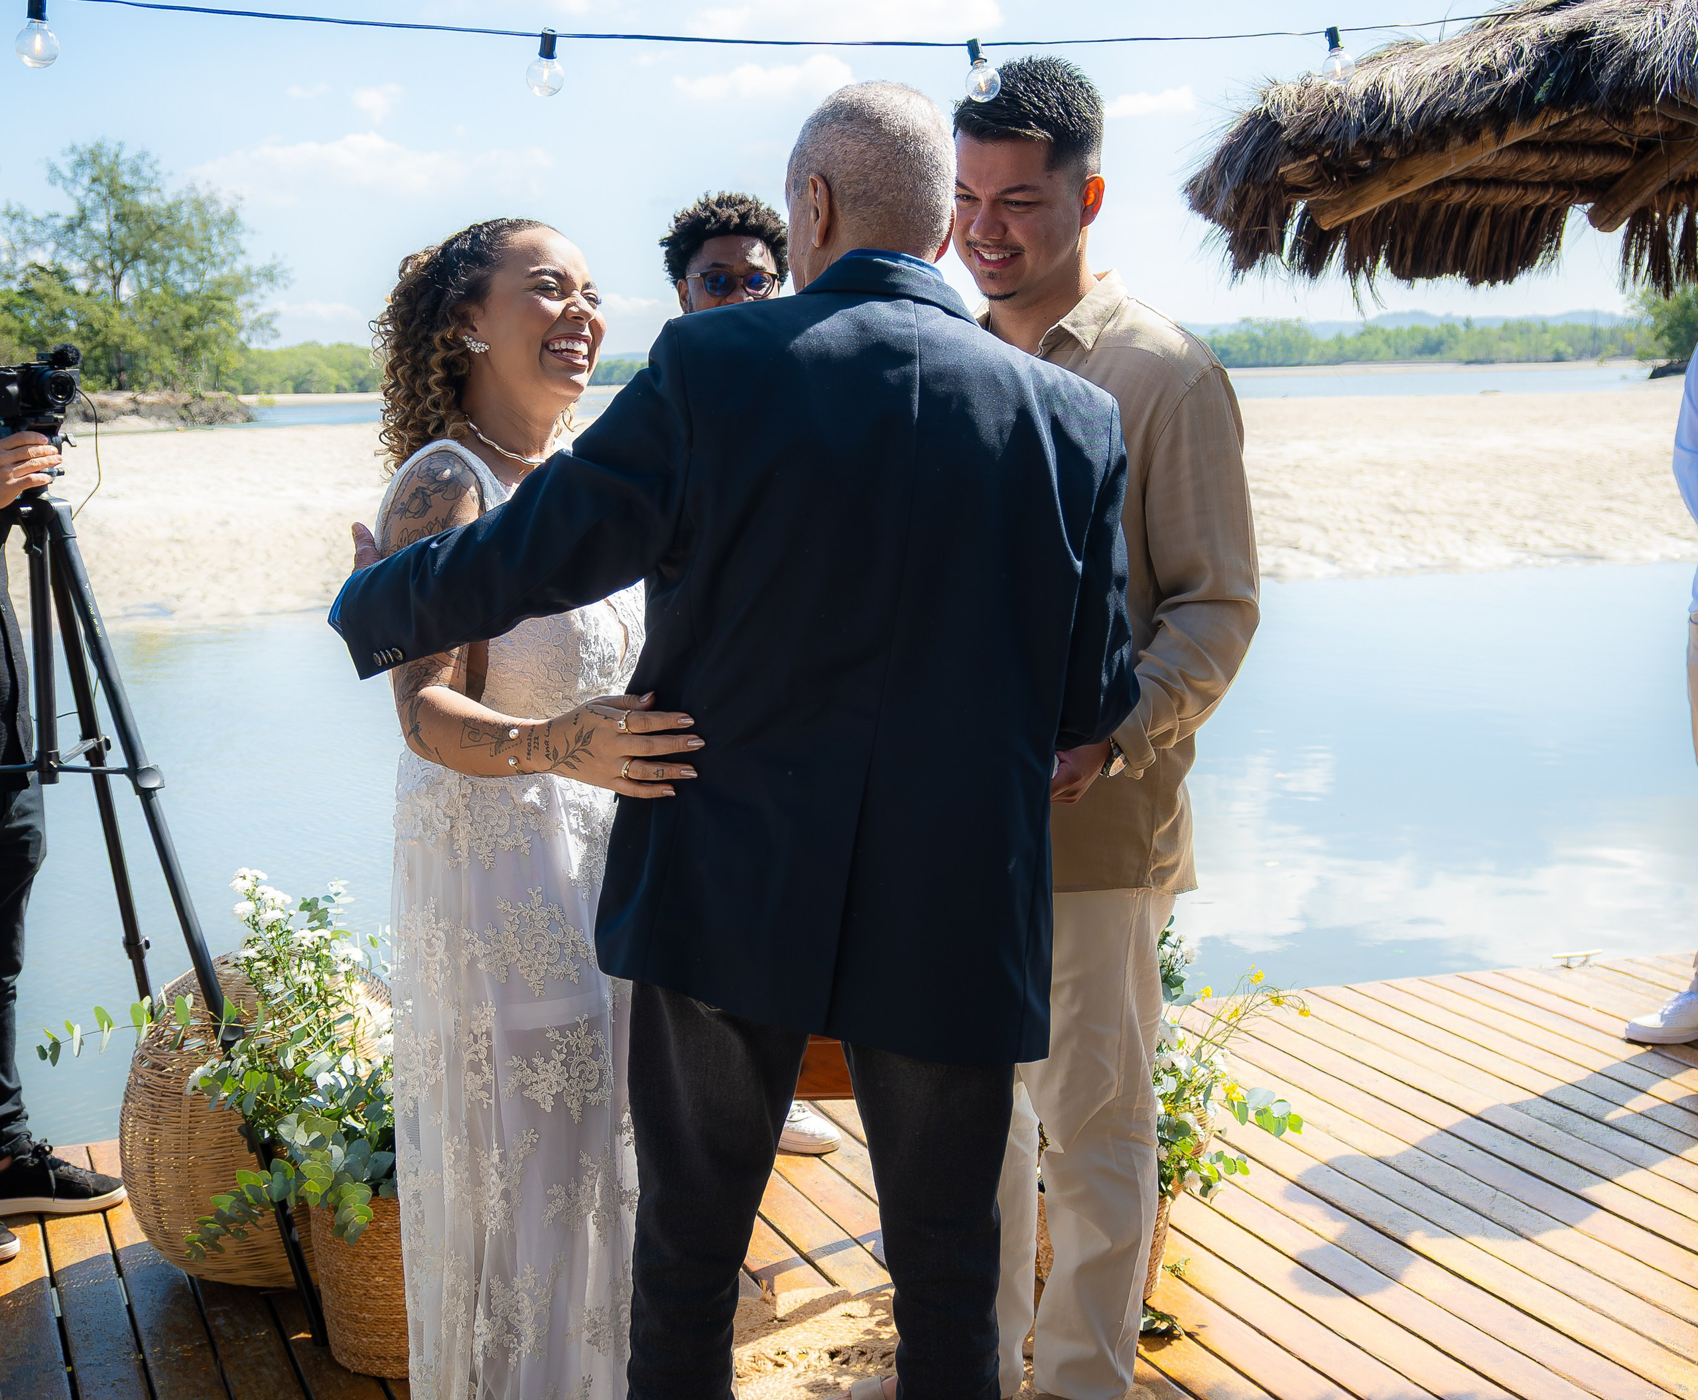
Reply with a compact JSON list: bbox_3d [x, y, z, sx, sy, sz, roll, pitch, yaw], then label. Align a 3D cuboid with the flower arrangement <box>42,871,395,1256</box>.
[{"bbox_3d":[-0.841,0.532,3.356,0.640,0.560,0.480,-2,9,-6],"label":"flower arrangement"}]

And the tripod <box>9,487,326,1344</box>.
[{"bbox_3d":[-1.195,0.295,3.622,0.800,1.290,0.880,5,10,32],"label":"tripod"}]

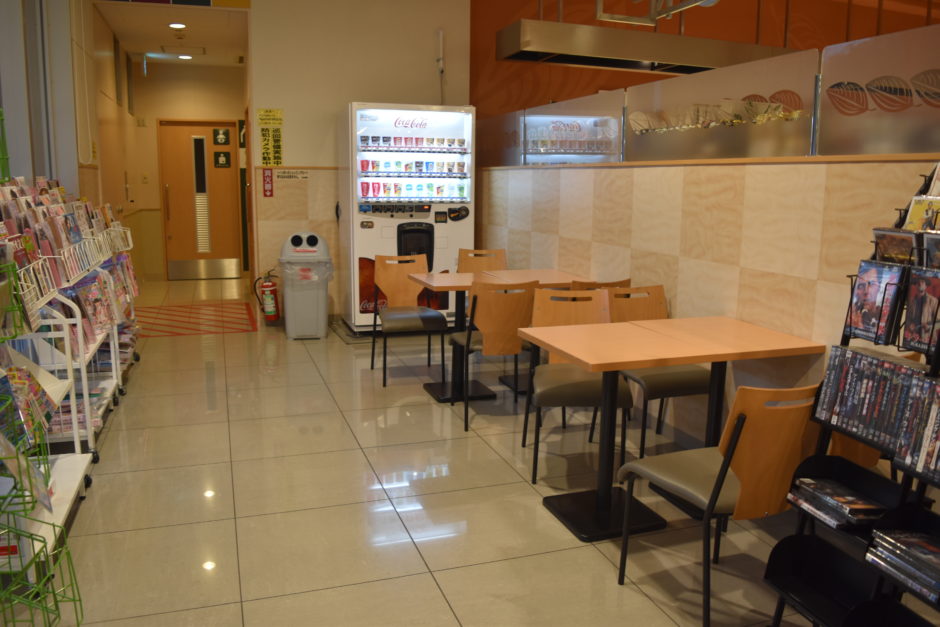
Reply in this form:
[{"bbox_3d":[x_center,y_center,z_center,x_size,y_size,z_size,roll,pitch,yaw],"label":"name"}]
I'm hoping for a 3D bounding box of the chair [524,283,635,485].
[{"bbox_3d":[0.481,0.307,3.220,0.420,0.775,0.530,0,10,-7],"label":"chair"}]

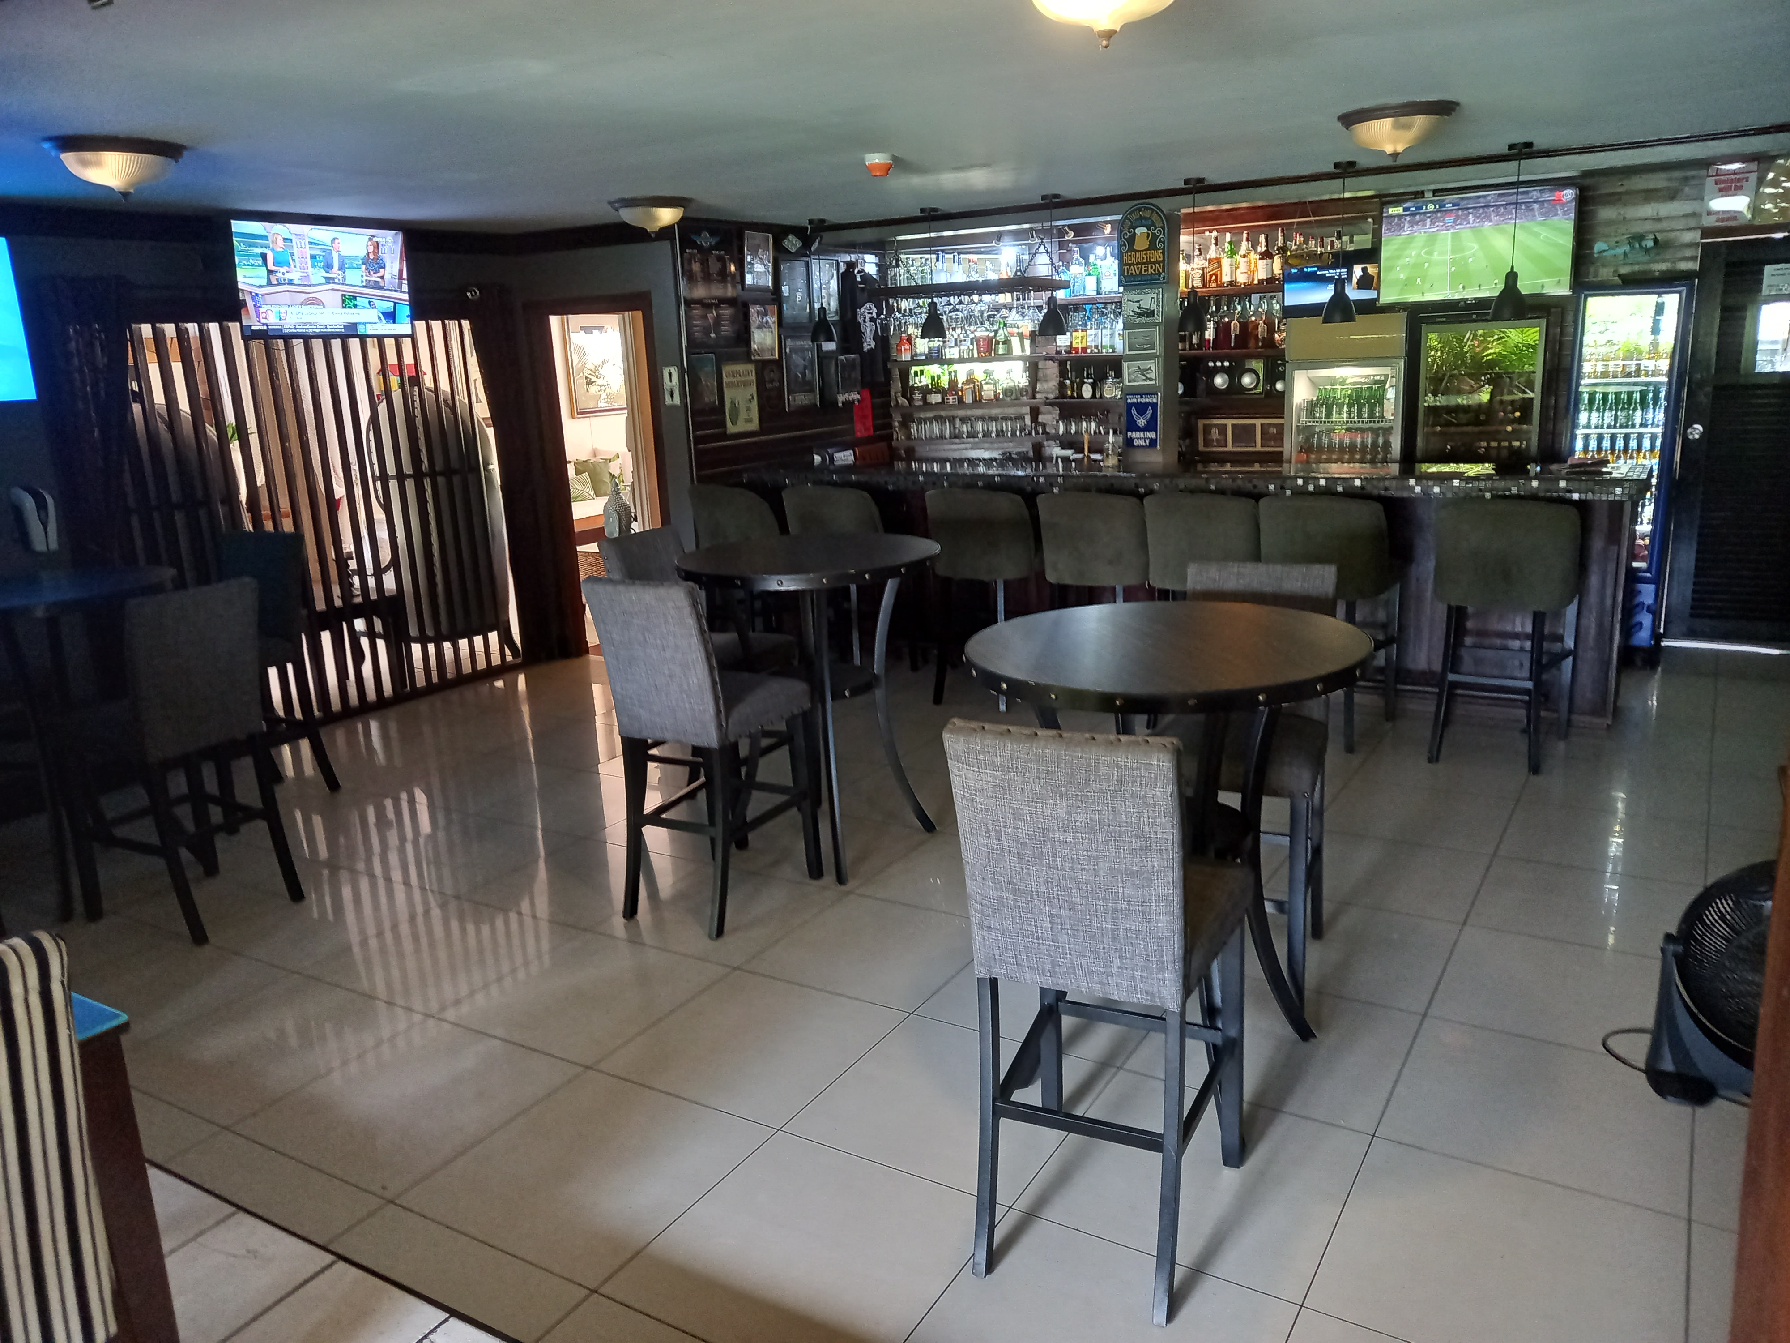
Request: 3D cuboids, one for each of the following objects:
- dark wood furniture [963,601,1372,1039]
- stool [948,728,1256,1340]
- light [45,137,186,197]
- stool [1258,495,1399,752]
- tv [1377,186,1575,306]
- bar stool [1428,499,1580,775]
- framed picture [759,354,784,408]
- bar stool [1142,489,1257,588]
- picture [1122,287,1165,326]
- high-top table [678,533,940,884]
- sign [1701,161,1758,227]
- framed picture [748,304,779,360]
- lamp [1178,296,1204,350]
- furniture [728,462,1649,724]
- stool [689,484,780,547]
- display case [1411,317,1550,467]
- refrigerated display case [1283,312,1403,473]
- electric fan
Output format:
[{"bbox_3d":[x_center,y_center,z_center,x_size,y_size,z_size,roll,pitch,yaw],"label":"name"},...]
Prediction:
[{"bbox_3d":[0.637,0.452,3.068,0.910,1.065,0.910,6,16,31],"label":"dark wood furniture"},{"bbox_3d":[0.415,0.568,2.510,0.425,1.110,0.580,4,15,26],"label":"stool"},{"bbox_3d":[-2.509,-1.615,4.182,0.406,0.170,0.406,6,16,31],"label":"light"},{"bbox_3d":[1.890,-0.248,5.580,0.500,1.090,0.610,6,16,31],"label":"stool"},{"bbox_3d":[3.094,-2.255,6.906,0.950,0.550,0.070,4,25,28],"label":"tv"},{"bbox_3d":[2.516,-0.192,5.289,0.510,1.070,0.600,6,16,31],"label":"bar stool"},{"bbox_3d":[-0.764,-1.803,8.070,0.030,0.310,0.210,6,16,31],"label":"framed picture"},{"bbox_3d":[1.469,-0.287,5.828,0.500,1.090,0.600,6,16,31],"label":"bar stool"},{"bbox_3d":[1.455,-2.137,7.563,0.240,0.195,0.020,6,16,31],"label":"picture"},{"bbox_3d":[-0.263,0.107,4.596,0.905,1.075,0.905,-3,14,1],"label":"high-top table"},{"bbox_3d":[4.137,-2.361,6.400,0.205,0.300,0.015,6,16,31],"label":"sign"},{"bbox_3d":[-0.793,-2.086,7.961,0.020,0.323,0.276,6,16,31],"label":"framed picture"},{"bbox_3d":[1.550,-1.863,6.726,0.155,0.250,0.155,6,16,31],"label":"lamp"},{"bbox_3d":[1.208,-0.534,6.904,4.780,1.080,0.620,6,16,31],"label":"furniture"},{"bbox_3d":[-0.753,-0.524,7.334,0.510,1.070,0.600,3,15,22],"label":"stool"},{"bbox_3d":[3.334,-1.108,7.402,0.650,1.760,0.600,6,16,31],"label":"display case"},{"bbox_3d":[2.613,-1.105,7.392,0.620,1.810,0.580,6,16,31],"label":"refrigerated display case"},{"bbox_3d":[2.012,0.687,2.829,0.550,0.570,0.280,3,15,24],"label":"electric fan"}]

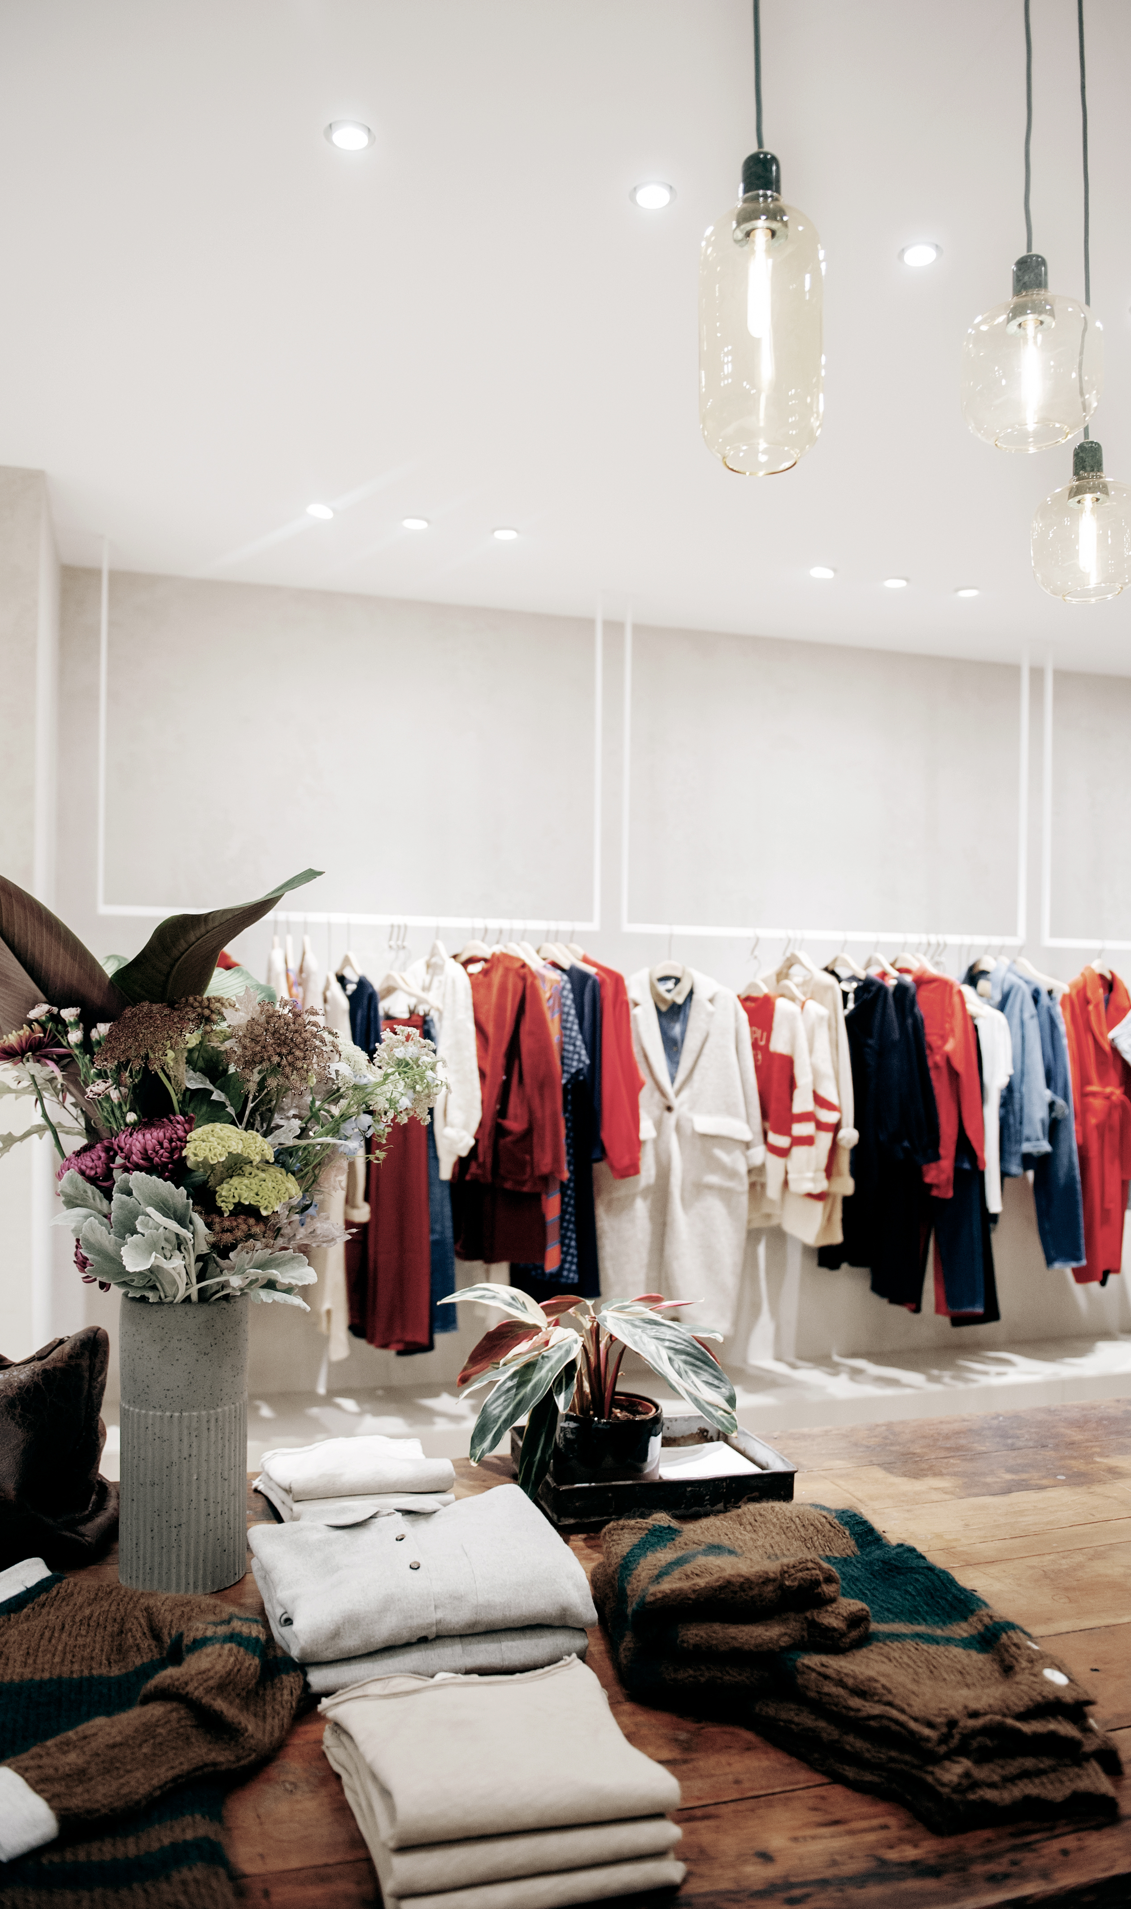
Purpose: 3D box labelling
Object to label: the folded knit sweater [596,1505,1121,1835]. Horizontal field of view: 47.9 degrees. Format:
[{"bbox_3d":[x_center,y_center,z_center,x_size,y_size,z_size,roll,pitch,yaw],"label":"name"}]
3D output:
[{"bbox_3d":[0.225,0.588,1.092,0.320,0.115,0.380,1,-1,-17],"label":"folded knit sweater"}]

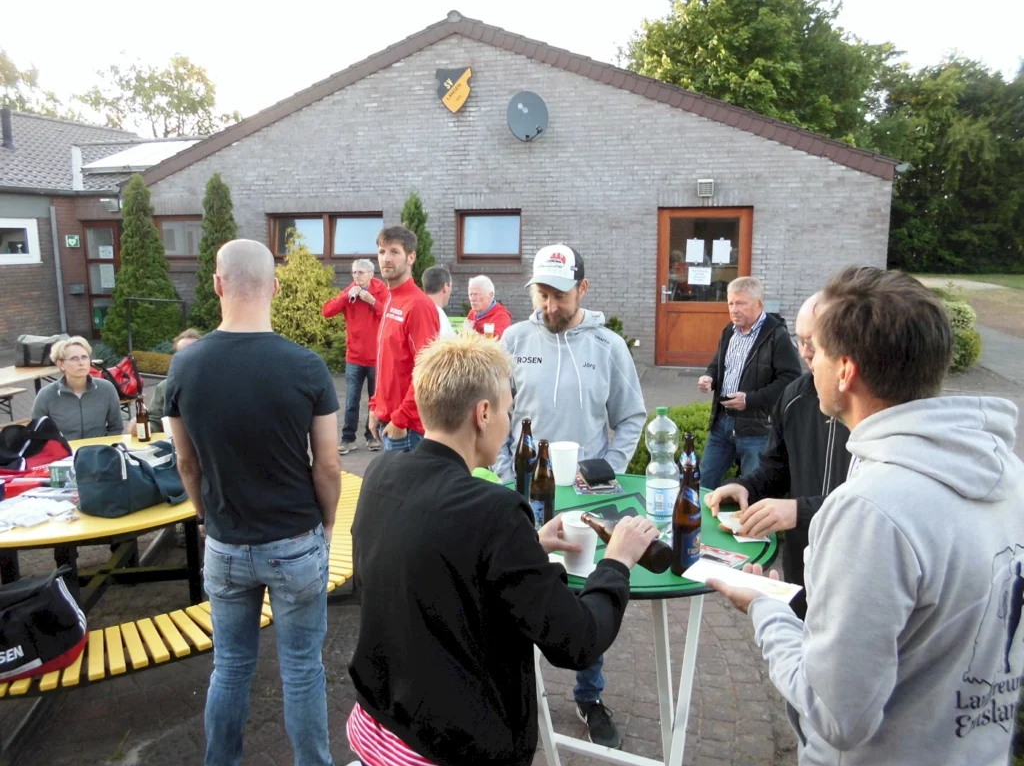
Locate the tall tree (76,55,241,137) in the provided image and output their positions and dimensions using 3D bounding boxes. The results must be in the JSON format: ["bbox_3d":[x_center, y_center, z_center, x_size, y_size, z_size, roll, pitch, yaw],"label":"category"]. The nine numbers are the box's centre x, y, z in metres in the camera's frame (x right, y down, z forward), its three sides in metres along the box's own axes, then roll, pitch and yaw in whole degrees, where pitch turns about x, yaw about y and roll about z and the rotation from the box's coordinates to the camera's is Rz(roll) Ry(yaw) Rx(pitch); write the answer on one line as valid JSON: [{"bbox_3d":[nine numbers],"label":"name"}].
[{"bbox_3d":[-17.600,-10.694,38.712,7.600,10.800,7.600,0,10,0],"label":"tall tree"}]

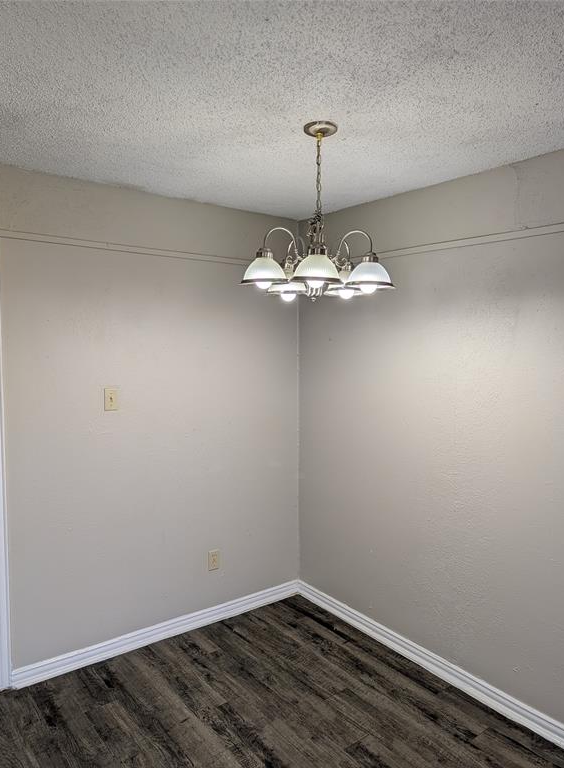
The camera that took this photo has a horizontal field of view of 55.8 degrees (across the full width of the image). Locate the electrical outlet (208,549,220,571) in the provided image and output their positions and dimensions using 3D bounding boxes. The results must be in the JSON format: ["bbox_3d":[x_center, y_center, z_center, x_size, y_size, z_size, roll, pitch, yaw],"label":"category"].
[{"bbox_3d":[-0.397,1.035,3.126,0.070,0.114,0.008,-2,5,-36],"label":"electrical outlet"}]

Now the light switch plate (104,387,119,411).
[{"bbox_3d":[-0.861,0.080,2.701,0.070,0.114,0.012,-2,5,-36],"label":"light switch plate"}]

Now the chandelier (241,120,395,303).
[{"bbox_3d":[0.132,-0.617,1.938,0.560,0.620,0.545,1,4,3],"label":"chandelier"}]

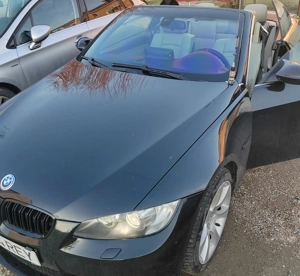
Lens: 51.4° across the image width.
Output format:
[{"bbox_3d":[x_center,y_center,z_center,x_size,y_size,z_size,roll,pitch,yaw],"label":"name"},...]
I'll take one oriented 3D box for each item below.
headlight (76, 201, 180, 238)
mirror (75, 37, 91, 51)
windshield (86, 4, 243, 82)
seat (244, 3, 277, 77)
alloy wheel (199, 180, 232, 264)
[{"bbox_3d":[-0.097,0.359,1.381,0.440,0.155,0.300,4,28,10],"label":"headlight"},{"bbox_3d":[-0.627,-0.892,2.994,0.220,0.155,0.150,14,32,27],"label":"mirror"},{"bbox_3d":[0.106,-0.787,2.519,1.360,0.160,0.826,14,64,27],"label":"windshield"},{"bbox_3d":[1.141,-0.976,3.451,0.540,0.950,0.720,14,32,27],"label":"seat"},{"bbox_3d":[0.319,0.472,1.853,0.190,0.490,0.490,14,32,27],"label":"alloy wheel"}]

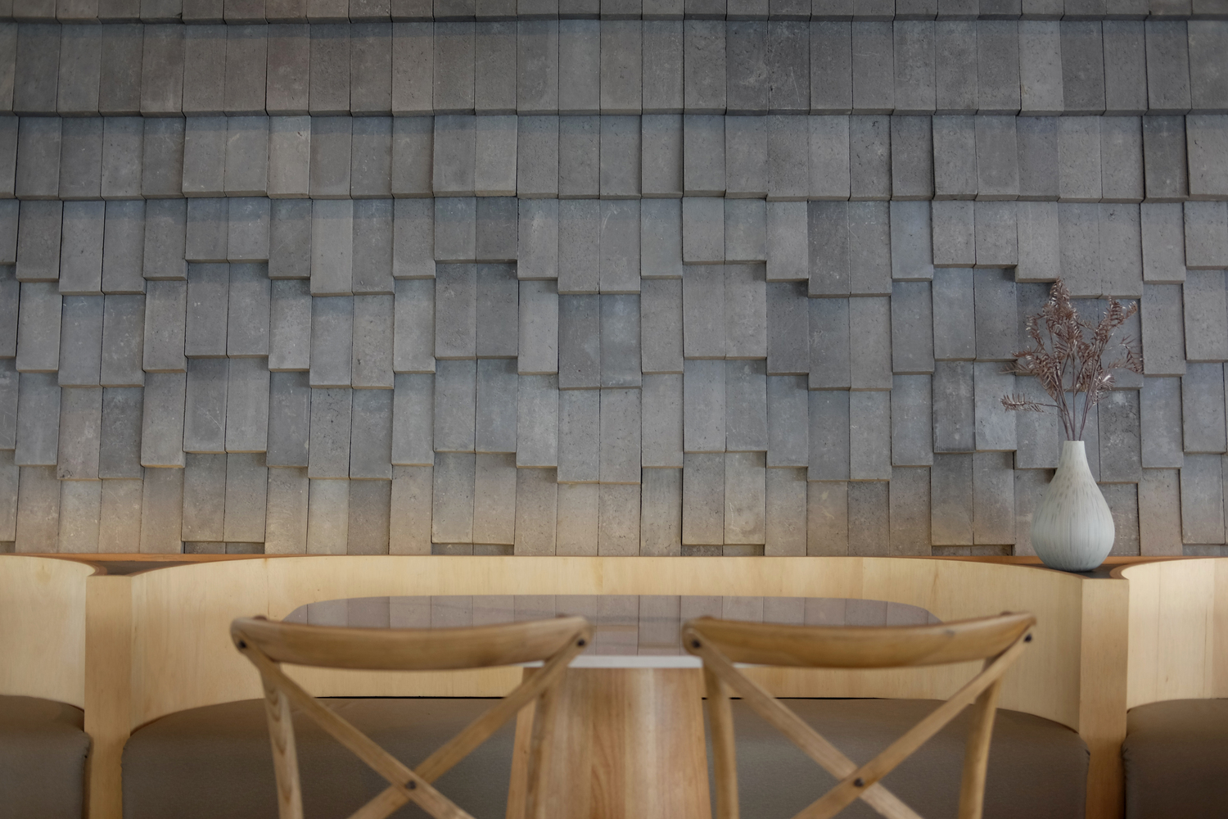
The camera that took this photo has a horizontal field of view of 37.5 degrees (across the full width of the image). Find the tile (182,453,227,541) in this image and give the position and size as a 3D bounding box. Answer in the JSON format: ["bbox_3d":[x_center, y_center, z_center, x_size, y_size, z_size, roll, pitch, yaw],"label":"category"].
[{"bbox_3d":[-0.985,0.198,4.370,0.099,0.240,0.042,0,-9,0],"label":"tile"}]

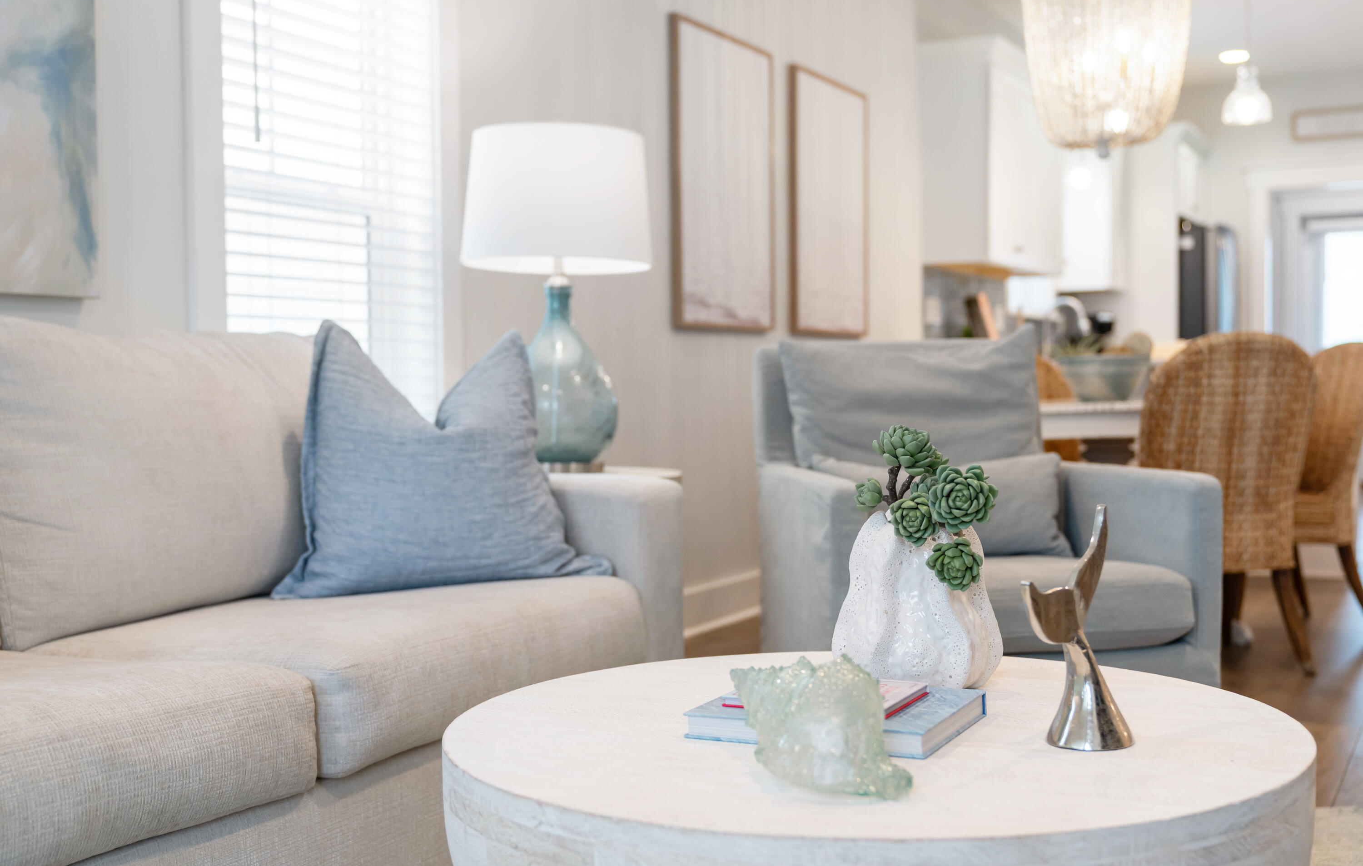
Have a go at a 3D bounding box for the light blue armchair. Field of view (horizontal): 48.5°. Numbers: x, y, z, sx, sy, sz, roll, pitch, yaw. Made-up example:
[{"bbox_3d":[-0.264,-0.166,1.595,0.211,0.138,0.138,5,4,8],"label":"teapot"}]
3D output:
[{"bbox_3d":[0.669,0.252,3.604,0.845,0.950,0.870,-1,2,-8],"label":"light blue armchair"}]

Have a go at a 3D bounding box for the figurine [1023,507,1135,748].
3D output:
[{"bbox_3d":[0.467,0.228,1.776,0.150,0.276,0.105,-2,3,-38],"label":"figurine"}]

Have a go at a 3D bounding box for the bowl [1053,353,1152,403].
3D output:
[{"bbox_3d":[1.470,-0.184,5.300,0.340,0.160,0.340,0,2,0],"label":"bowl"}]

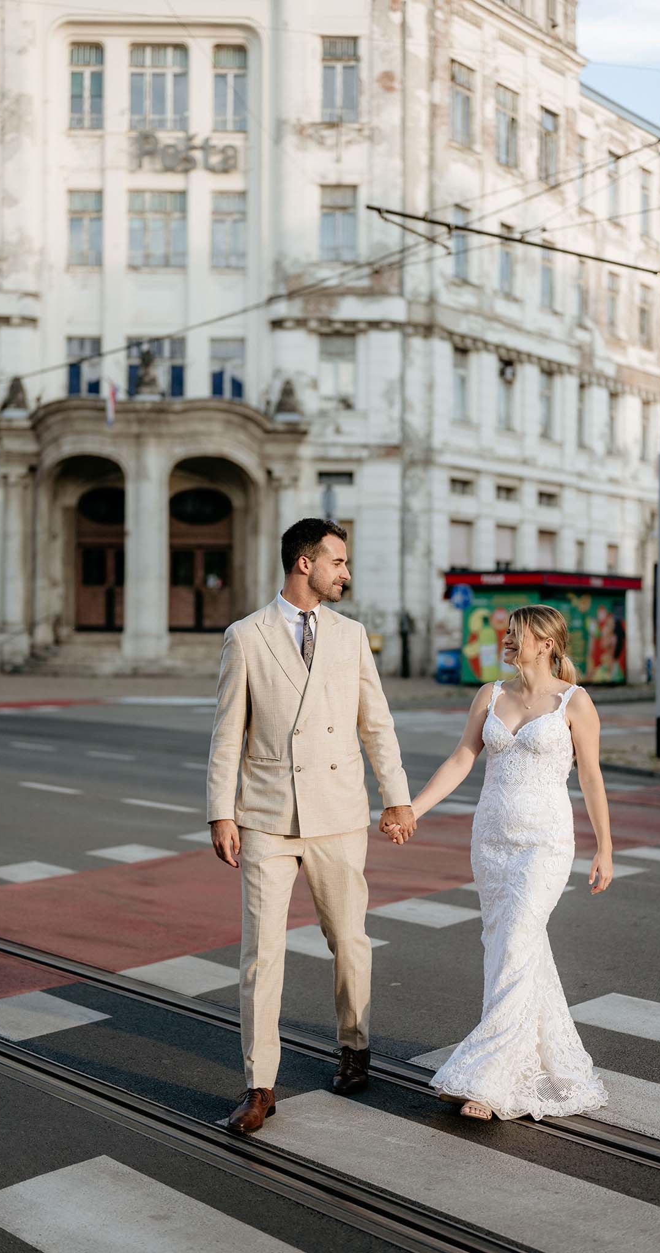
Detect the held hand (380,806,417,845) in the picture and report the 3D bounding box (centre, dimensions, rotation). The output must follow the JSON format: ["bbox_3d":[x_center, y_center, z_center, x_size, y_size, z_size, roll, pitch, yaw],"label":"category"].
[{"bbox_3d":[0.217,0.628,5.500,0.112,0.128,0.110,1,0,0],"label":"held hand"}]

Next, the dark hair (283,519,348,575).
[{"bbox_3d":[-0.050,-0.260,5.600,0.210,0.183,0.170,0,0,22],"label":"dark hair"}]

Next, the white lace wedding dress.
[{"bbox_3d":[0.613,0.868,5.650,0.540,1.390,0.580,0,0,21],"label":"white lace wedding dress"}]

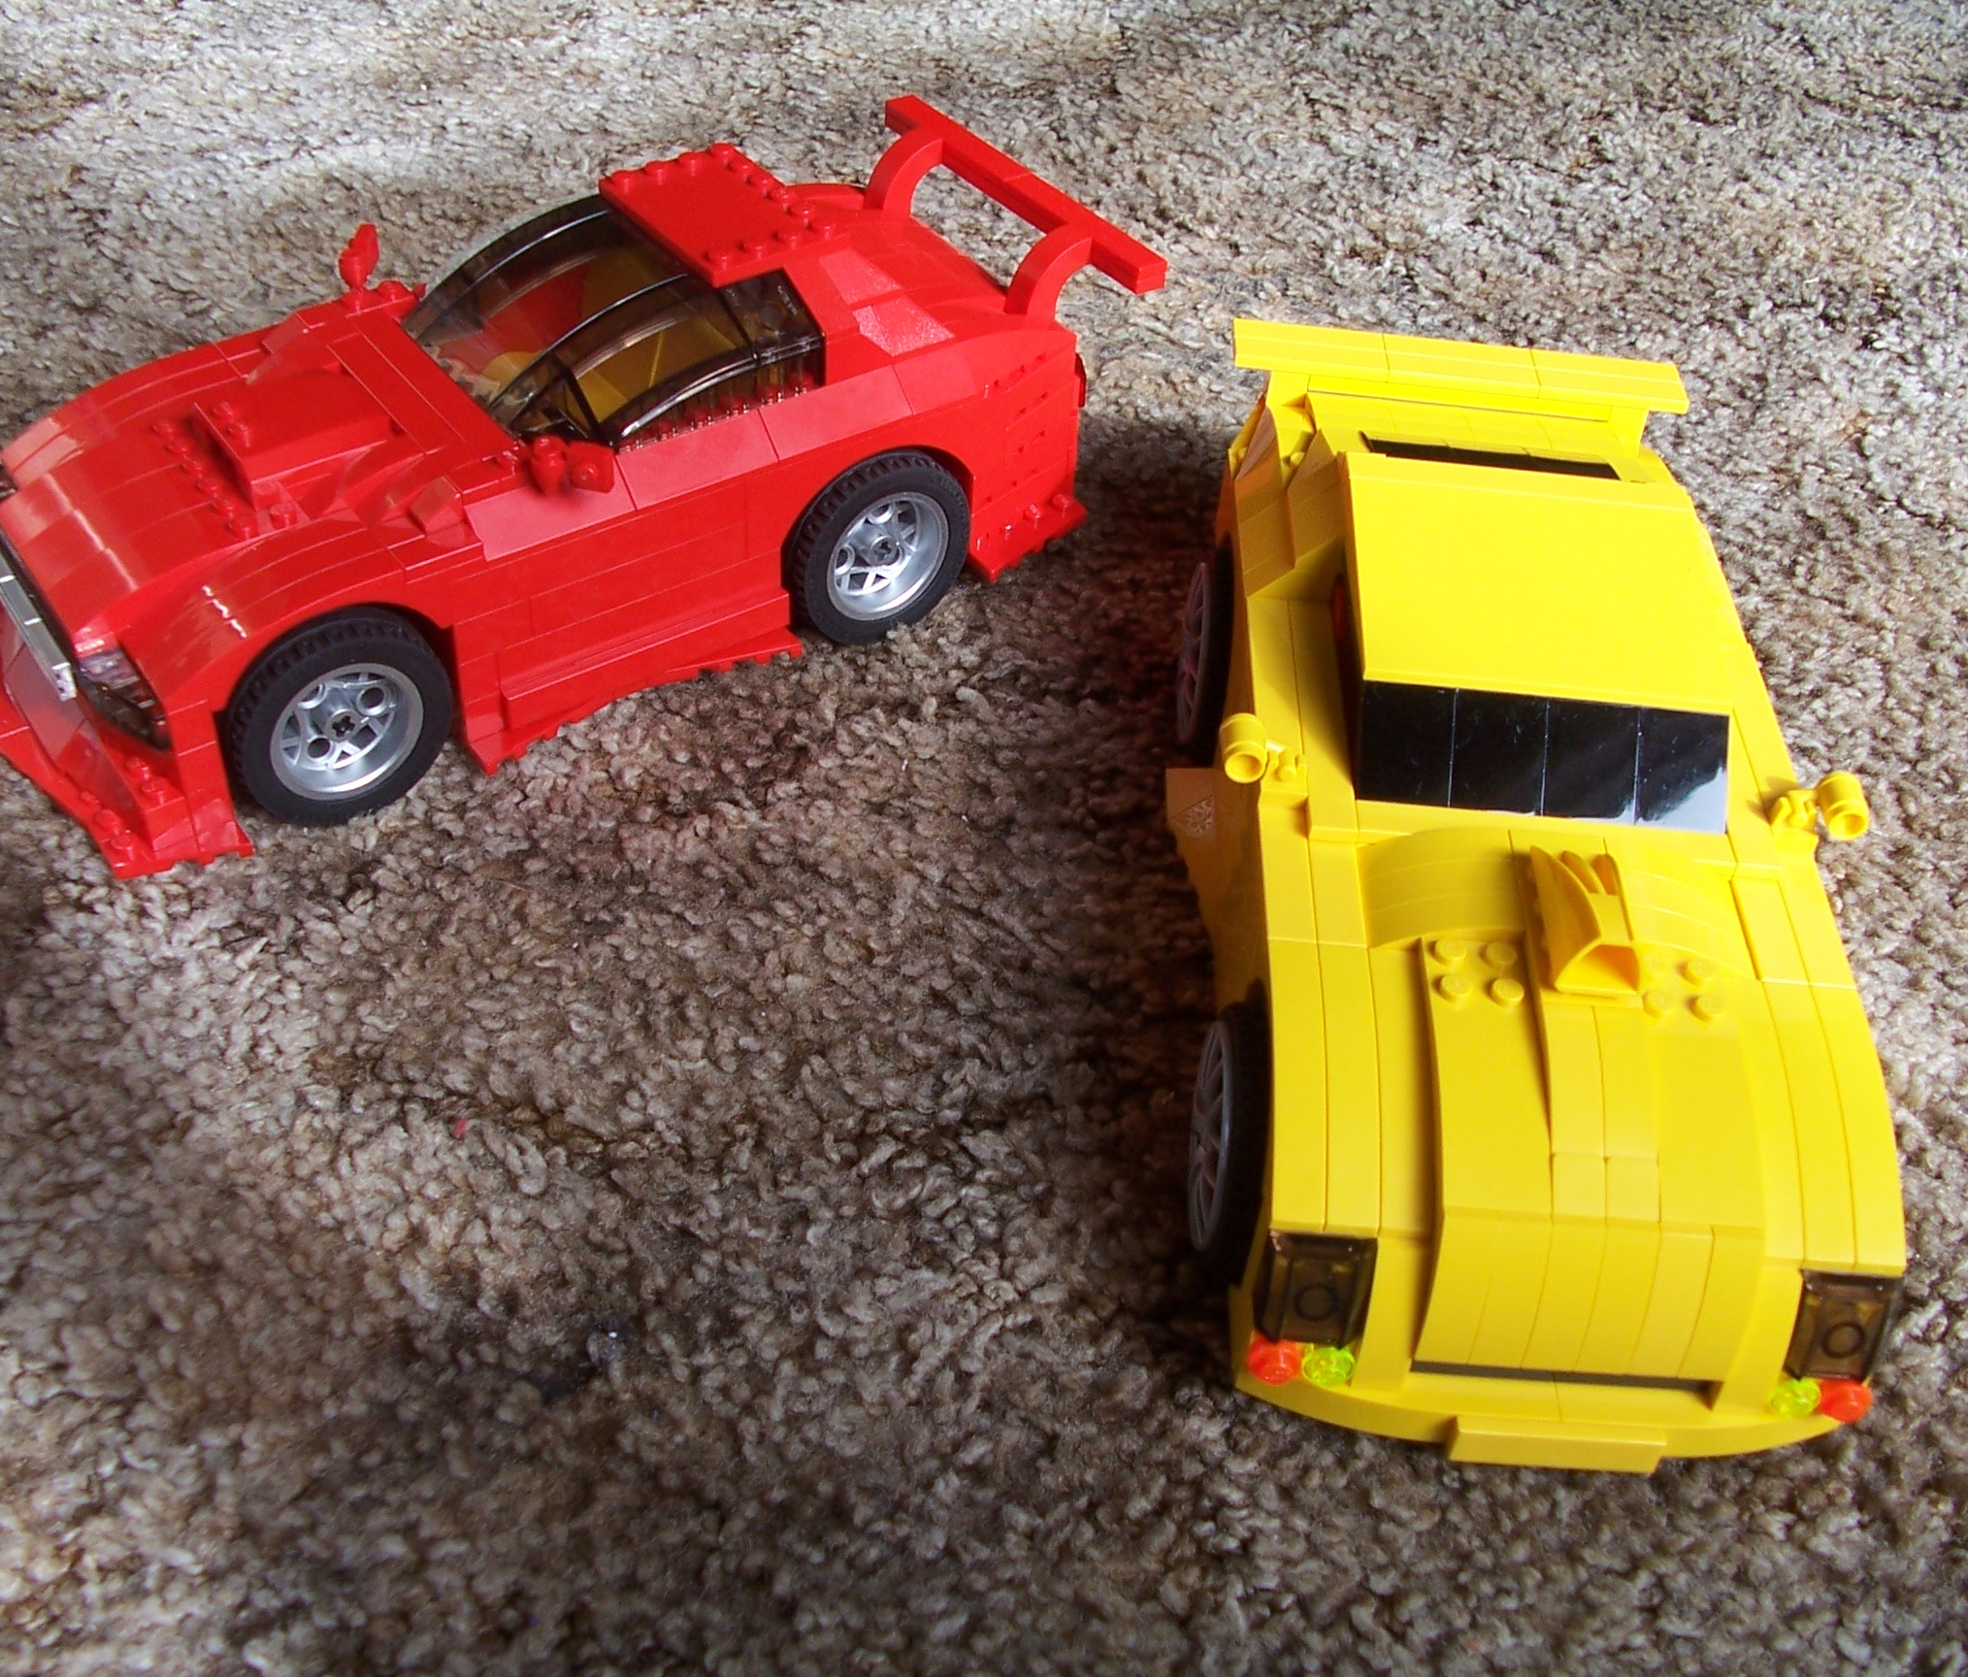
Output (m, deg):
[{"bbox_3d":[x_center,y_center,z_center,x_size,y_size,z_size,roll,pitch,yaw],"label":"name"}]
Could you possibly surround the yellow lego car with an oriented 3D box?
[{"bbox_3d":[0.095,-0.006,0.415,0.112,0.082,0.238,5,44,-2],"label":"yellow lego car"}]

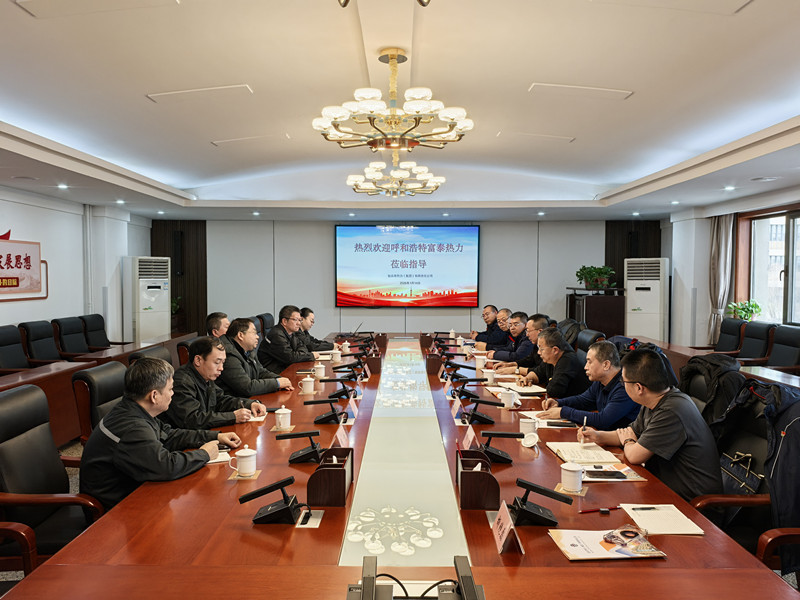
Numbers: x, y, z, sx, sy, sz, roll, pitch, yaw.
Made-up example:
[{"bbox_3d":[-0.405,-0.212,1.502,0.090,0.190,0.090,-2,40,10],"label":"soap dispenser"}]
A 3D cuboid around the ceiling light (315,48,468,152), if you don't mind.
[{"bbox_3d":[-0.040,-1.217,3.774,0.985,0.615,0.985,0,2,0],"label":"ceiling light"}]

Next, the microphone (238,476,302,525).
[{"bbox_3d":[-0.469,0.707,2.233,0.218,0.147,0.120,0,2,0],"label":"microphone"}]

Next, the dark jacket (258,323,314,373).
[{"bbox_3d":[-1.130,0.546,6.231,0.540,0.590,0.510,0,2,8],"label":"dark jacket"}]

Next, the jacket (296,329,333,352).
[{"bbox_3d":[-1.036,0.575,7.233,0.540,0.530,0.470,0,2,7],"label":"jacket"}]

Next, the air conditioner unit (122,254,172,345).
[{"bbox_3d":[-3.445,0.319,8.580,0.355,1.815,0.500,2,3,38],"label":"air conditioner unit"}]

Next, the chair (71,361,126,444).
[{"bbox_3d":[-1.452,0.915,3.605,0.640,1.080,0.600,0,3,0],"label":"chair"}]

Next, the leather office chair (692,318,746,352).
[{"bbox_3d":[3.558,0.768,7.181,0.620,1.080,0.580,0,3,0],"label":"leather office chair"}]

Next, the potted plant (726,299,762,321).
[{"bbox_3d":[4.209,0.160,7.614,0.360,0.330,0.420,0,3,0],"label":"potted plant"}]

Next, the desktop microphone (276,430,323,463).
[{"bbox_3d":[-0.457,0.657,2.821,0.205,0.135,0.105,0,2,0],"label":"desktop microphone"}]

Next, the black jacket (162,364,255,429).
[{"bbox_3d":[-1.132,0.684,3.644,0.600,0.620,0.550,1,3,15],"label":"black jacket"}]

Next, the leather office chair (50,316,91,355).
[{"bbox_3d":[-3.609,0.781,7.348,0.680,1.100,0.620,0,2,0],"label":"leather office chair"}]

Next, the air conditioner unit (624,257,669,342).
[{"bbox_3d":[3.615,0.317,9.158,0.550,1.835,0.375,2,3,33],"label":"air conditioner unit"}]

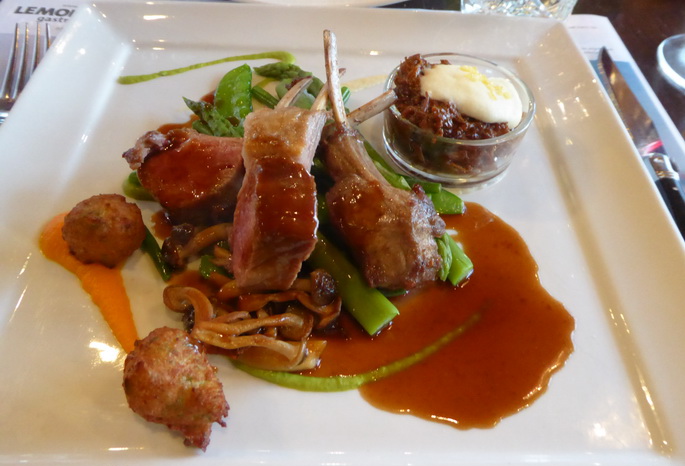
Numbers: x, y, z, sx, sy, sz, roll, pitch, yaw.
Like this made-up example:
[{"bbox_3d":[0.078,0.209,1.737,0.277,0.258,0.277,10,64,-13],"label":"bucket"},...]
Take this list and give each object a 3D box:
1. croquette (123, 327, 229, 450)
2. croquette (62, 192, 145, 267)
[{"bbox_3d":[-0.058,0.052,0.177,0.034,0.030,0.042,-17,55,-15],"label":"croquette"},{"bbox_3d":[-0.099,-0.001,0.214,0.035,0.033,0.035,3,53,0],"label":"croquette"}]

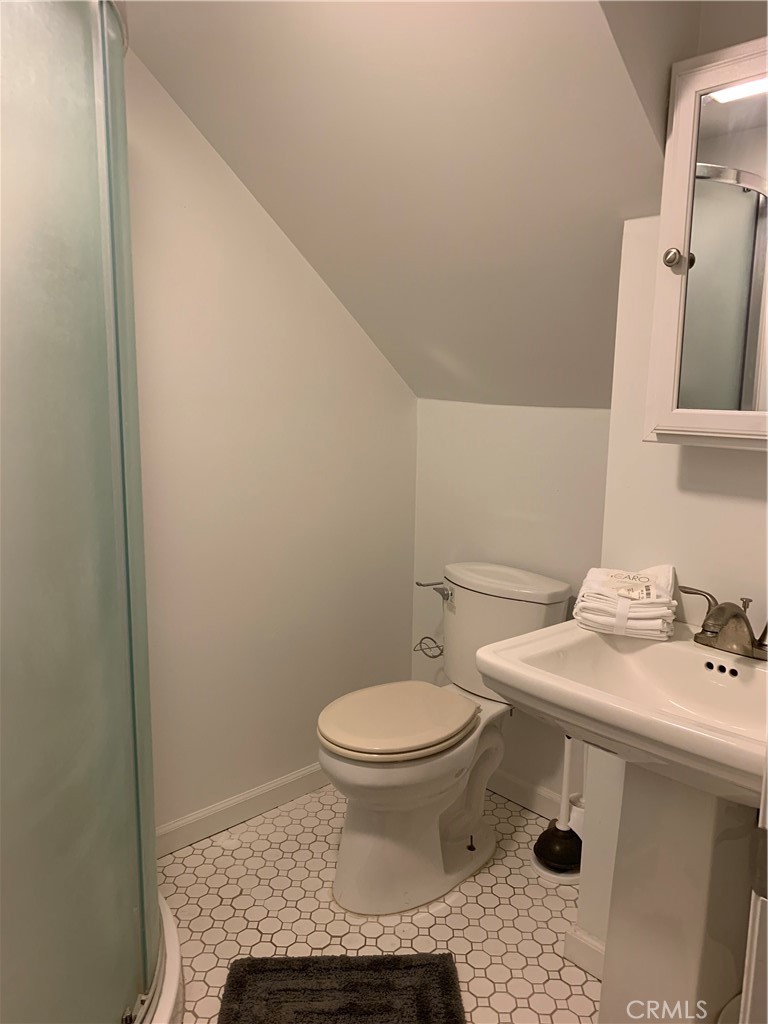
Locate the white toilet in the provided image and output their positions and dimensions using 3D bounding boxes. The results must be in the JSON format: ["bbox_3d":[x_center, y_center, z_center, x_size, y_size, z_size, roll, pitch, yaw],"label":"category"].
[{"bbox_3d":[0.112,0.554,1.984,0.688,0.733,0.395,-8,12,-43],"label":"white toilet"}]

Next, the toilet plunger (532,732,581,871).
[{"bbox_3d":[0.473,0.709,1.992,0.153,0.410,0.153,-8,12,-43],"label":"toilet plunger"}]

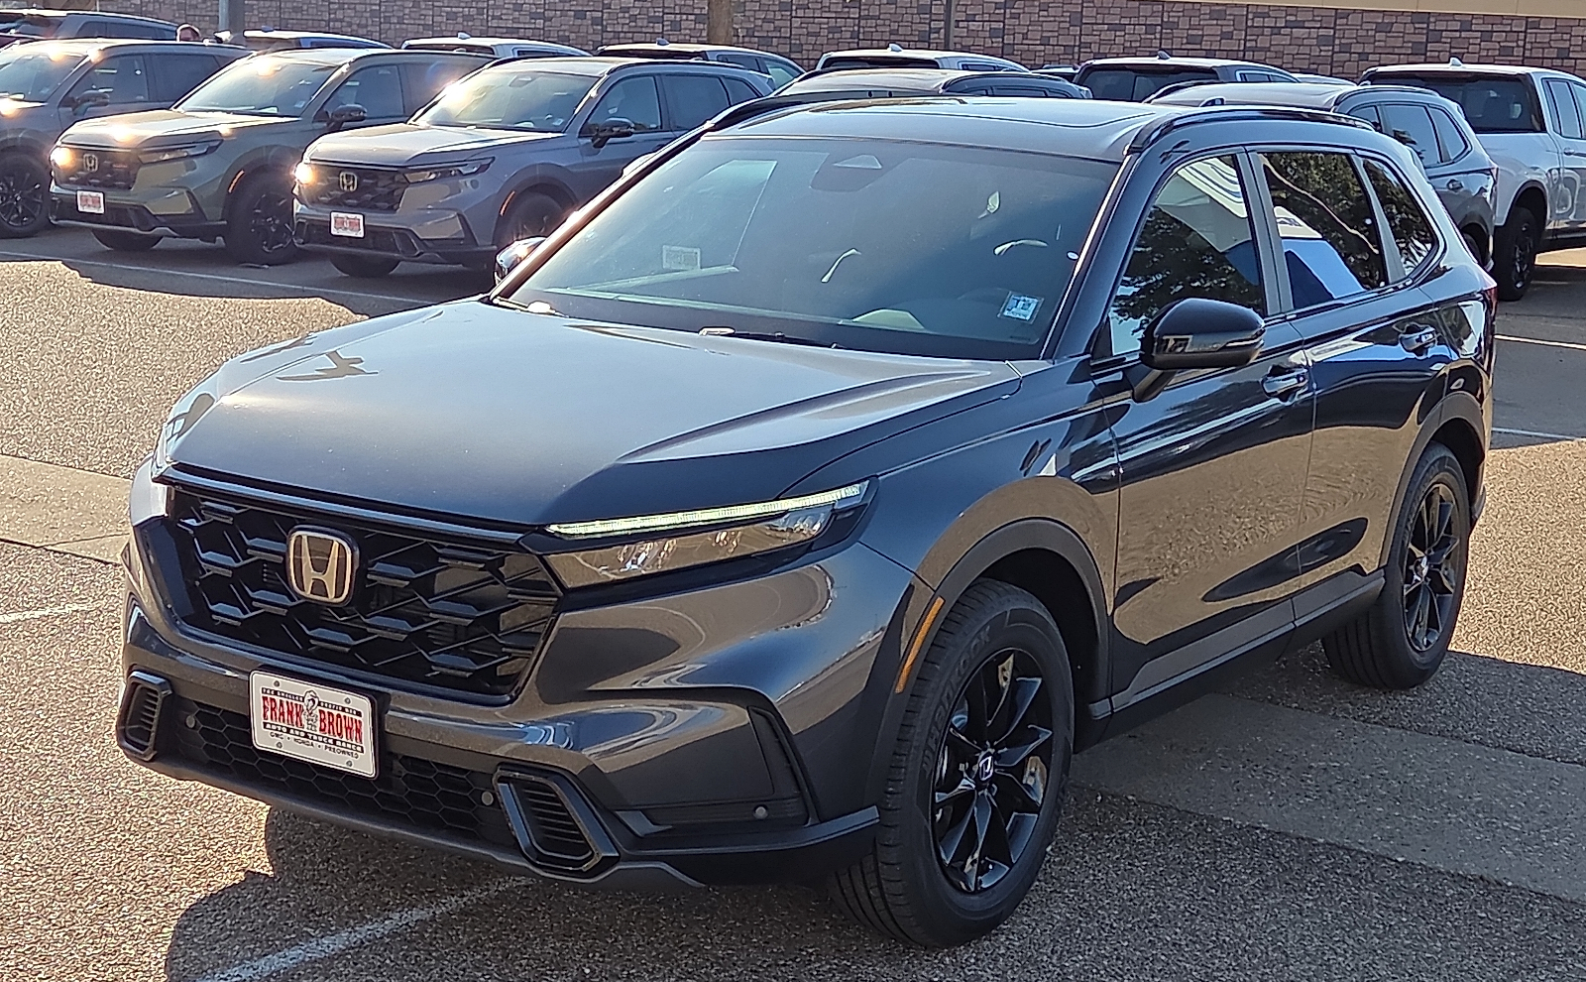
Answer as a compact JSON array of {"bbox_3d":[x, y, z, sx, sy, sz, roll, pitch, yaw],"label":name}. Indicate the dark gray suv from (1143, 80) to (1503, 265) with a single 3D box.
[{"bbox_3d":[2.993,-1.784,15.341,1.950,1.680,4.680,10,13,36],"label":"dark gray suv"}]

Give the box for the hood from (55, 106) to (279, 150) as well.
[{"bbox_3d":[-4.870,-2.798,18.505,1.550,0.260,1.330,10,13,36],"label":"hood"}]

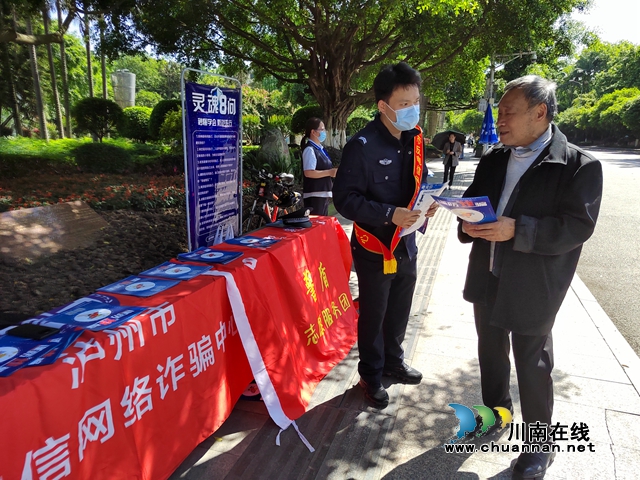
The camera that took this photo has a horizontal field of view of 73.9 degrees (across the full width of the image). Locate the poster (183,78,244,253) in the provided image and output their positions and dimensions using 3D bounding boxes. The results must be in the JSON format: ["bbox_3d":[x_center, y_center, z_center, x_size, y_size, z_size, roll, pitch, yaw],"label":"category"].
[{"bbox_3d":[-1.101,-0.684,4.433,0.060,1.860,0.800,8,16,26],"label":"poster"}]

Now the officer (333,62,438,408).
[{"bbox_3d":[0.395,0.003,2.239,0.550,1.750,0.440,-12,19,-41],"label":"officer"}]

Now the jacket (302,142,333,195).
[{"bbox_3d":[-0.020,-0.698,4.150,0.290,0.530,0.410,5,15,16],"label":"jacket"}]

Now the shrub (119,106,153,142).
[{"bbox_3d":[-7.768,-4.889,18.000,1.500,1.500,1.500,-6,16,-24],"label":"shrub"}]

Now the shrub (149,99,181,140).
[{"bbox_3d":[-6.097,-4.818,17.000,1.600,1.680,1.600,-6,16,-24],"label":"shrub"}]

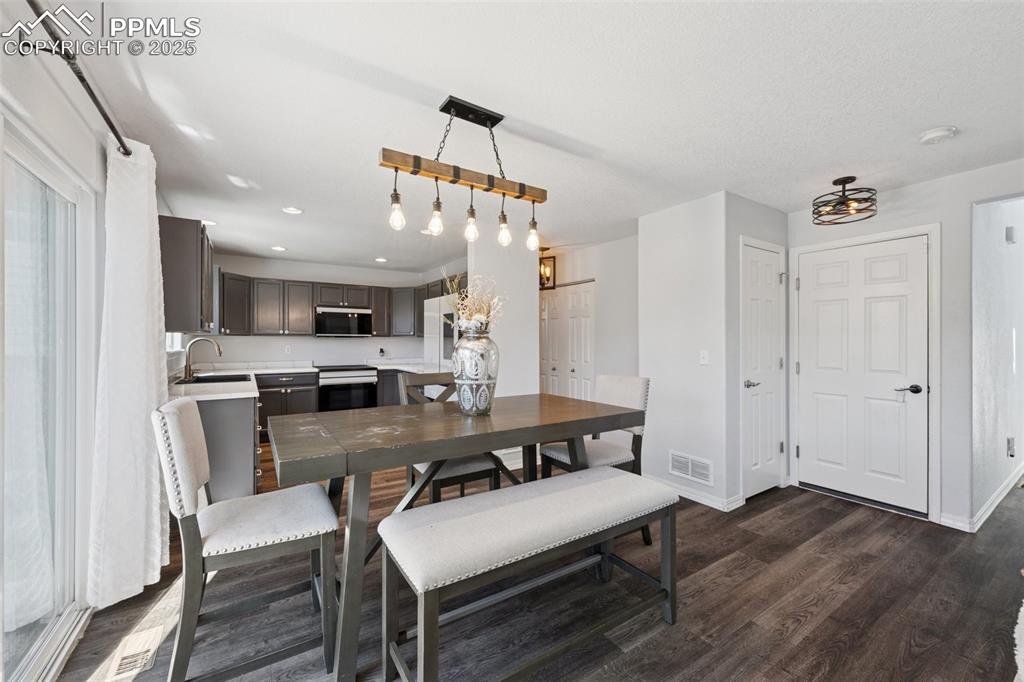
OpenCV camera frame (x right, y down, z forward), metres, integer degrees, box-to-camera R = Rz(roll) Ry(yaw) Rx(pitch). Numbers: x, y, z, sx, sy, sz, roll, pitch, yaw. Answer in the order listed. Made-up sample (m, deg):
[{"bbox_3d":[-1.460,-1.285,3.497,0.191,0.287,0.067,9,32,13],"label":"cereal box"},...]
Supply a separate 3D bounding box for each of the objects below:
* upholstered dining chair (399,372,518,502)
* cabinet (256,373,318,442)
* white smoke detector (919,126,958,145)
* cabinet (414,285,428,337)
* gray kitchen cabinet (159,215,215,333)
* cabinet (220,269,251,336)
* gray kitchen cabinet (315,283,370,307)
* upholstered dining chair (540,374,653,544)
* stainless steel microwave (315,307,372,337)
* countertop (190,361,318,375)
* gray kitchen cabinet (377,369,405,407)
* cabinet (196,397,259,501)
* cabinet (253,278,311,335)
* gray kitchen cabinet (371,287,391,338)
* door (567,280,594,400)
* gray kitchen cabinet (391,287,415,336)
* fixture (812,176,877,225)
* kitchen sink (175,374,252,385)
[{"bbox_3d":[-0.390,0.768,2.426,0.460,1.070,0.570,0,0,-33],"label":"upholstered dining chair"},{"bbox_3d":[-3.091,0.863,5.424,0.750,0.880,0.610,0,0,-33],"label":"cabinet"},{"bbox_3d":[2.340,-1.122,2.180,0.150,0.040,0.150,0,0,-33],"label":"white smoke detector"},{"bbox_3d":[-1.192,-0.449,5.936,0.320,0.752,0.480,0,0,-33],"label":"cabinet"},{"bbox_3d":[-2.492,-0.450,3.017,0.330,0.762,0.860,0,0,-33],"label":"gray kitchen cabinet"},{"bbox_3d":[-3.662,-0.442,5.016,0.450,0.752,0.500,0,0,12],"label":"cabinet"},{"bbox_3d":[-2.541,-0.646,5.950,0.765,0.352,0.330,0,0,-33],"label":"gray kitchen cabinet"},{"bbox_3d":[0.532,0.761,2.554,0.580,1.055,0.455,0,0,-33],"label":"upholstered dining chair"},{"bbox_3d":[-2.523,-0.268,5.914,0.767,0.415,0.410,0,0,-33],"label":"stainless steel microwave"},{"bbox_3d":[-3.344,0.343,5.239,1.375,0.140,0.630,0,0,-33],"label":"countertop"},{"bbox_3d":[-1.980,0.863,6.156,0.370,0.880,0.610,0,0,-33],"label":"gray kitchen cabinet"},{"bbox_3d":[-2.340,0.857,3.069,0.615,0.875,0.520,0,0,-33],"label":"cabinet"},{"bbox_3d":[-3.174,-0.444,5.532,0.754,0.752,0.330,0,0,-33],"label":"cabinet"},{"bbox_3d":[-2.102,-0.450,6.249,0.300,0.762,0.330,0,0,-33],"label":"gray kitchen cabinet"},{"bbox_3d":[0.852,0.293,5.203,0.040,2.010,0.600,0,0,-35],"label":"door"},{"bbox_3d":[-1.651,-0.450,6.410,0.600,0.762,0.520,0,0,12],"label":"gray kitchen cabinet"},{"bbox_3d":[2.389,-1.024,2.860,0.356,0.265,0.356,0,0,-33],"label":"fixture"},{"bbox_3d":[-2.995,0.488,4.062,0.520,0.210,0.850,0,0,-33],"label":"kitchen sink"}]

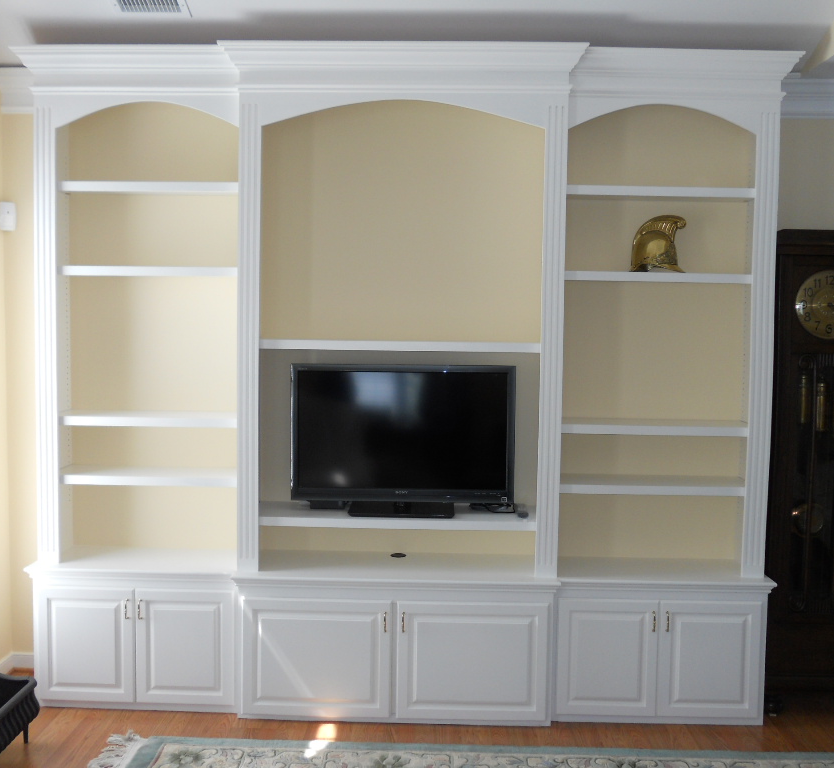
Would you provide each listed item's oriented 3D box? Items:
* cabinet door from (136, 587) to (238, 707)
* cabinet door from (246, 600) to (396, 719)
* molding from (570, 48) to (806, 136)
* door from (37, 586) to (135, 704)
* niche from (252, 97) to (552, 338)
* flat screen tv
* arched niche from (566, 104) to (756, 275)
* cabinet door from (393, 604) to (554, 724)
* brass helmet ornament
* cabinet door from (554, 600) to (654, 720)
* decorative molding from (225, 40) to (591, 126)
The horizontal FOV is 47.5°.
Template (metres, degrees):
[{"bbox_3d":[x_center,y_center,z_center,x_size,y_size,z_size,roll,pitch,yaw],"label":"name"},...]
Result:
[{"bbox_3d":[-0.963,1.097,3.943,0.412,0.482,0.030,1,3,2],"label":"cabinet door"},{"bbox_3d":[-0.406,1.108,3.844,0.604,0.481,0.022,1,3,2],"label":"cabinet door"},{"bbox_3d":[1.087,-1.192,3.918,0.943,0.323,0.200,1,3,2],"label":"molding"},{"bbox_3d":[-1.377,1.091,3.954,0.400,0.482,0.030,1,3,2],"label":"door"},{"bbox_3d":[-0.057,-0.668,4.026,1.144,0.975,0.370,1,3,2],"label":"niche"},{"bbox_3d":[-0.060,0.238,4.099,0.961,0.640,0.240,1,3,2],"label":"flat screen tv"},{"bbox_3d":[1.012,-0.803,4.018,0.795,0.685,0.310,1,3,2],"label":"arched niche"},{"bbox_3d":[0.226,1.130,3.854,0.610,0.483,0.030,1,3,2],"label":"cabinet door"},{"bbox_3d":[1.034,-0.597,4.056,0.242,0.253,0.190,2,4,17],"label":"brass helmet ornament"},{"bbox_3d":[0.782,1.122,3.886,0.410,0.481,0.022,1,3,2],"label":"cabinet door"},{"bbox_3d":[-0.056,-1.192,3.803,1.468,0.318,0.132,1,3,2],"label":"decorative molding"}]

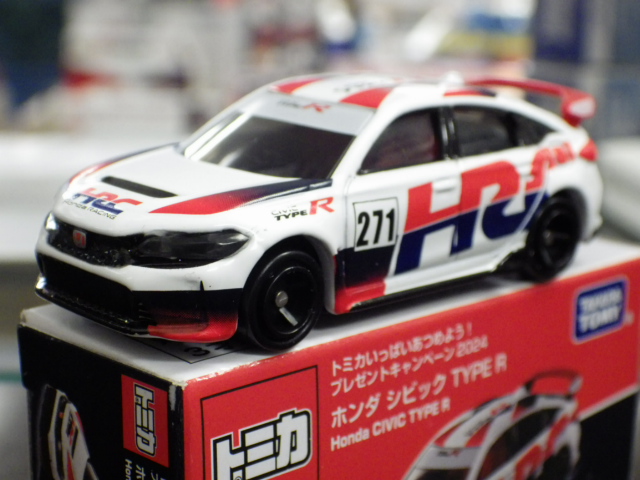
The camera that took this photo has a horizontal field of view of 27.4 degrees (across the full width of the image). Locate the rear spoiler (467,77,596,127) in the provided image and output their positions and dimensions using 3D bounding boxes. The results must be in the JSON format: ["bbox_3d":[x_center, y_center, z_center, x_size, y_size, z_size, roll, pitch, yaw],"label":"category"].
[{"bbox_3d":[0.026,-0.018,0.172,0.006,0.005,0.021,-11,17,-41],"label":"rear spoiler"}]

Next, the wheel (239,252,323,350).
[{"bbox_3d":[-0.005,0.006,0.132,0.010,0.010,0.004,-11,17,-41],"label":"wheel"}]

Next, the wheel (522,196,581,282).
[{"bbox_3d":[0.027,0.000,0.160,0.010,0.010,0.004,-11,17,-41],"label":"wheel"}]

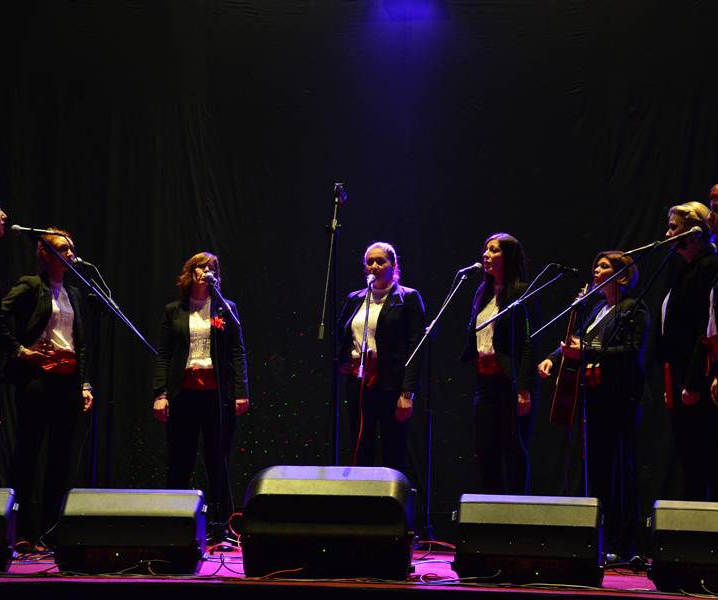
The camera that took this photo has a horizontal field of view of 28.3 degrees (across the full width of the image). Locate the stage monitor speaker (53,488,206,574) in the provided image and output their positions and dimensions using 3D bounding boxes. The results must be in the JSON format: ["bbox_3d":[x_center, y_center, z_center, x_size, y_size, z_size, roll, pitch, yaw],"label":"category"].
[{"bbox_3d":[-0.990,0.994,6.149,0.630,0.360,0.430,1,-6,-5],"label":"stage monitor speaker"}]

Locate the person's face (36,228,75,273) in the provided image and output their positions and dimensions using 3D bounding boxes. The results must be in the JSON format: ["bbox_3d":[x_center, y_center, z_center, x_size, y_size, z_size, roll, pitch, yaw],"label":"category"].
[{"bbox_3d":[-1.597,-0.255,7.500,0.190,0.240,0.165,-2,-6,23],"label":"person's face"}]

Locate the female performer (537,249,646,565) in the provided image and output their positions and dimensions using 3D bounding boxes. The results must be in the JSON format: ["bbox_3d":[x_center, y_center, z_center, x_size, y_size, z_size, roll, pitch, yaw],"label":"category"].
[{"bbox_3d":[1.218,0.522,7.403,0.450,1.600,0.500,5,-7,-40],"label":"female performer"}]

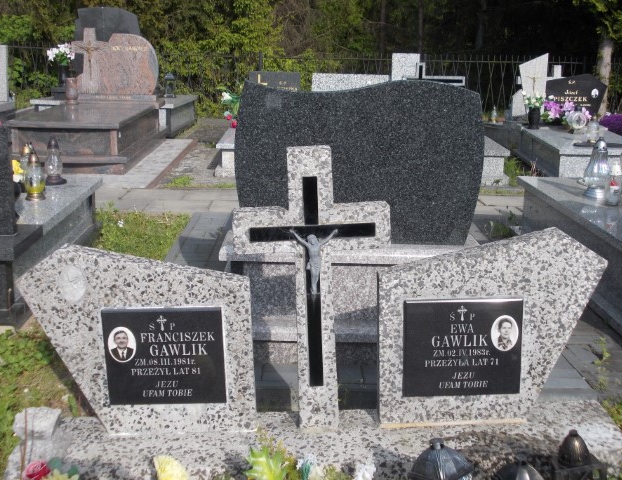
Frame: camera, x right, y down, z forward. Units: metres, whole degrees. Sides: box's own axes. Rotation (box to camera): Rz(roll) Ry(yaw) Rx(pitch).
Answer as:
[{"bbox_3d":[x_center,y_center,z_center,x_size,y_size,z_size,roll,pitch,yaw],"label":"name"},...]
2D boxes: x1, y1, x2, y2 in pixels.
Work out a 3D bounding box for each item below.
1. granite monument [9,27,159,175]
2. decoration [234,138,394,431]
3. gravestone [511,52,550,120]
[{"bbox_3d":[-2.264,-1.531,8.305,1.180,1.310,2.200,1,16,0],"label":"granite monument"},{"bbox_3d":[0.008,0.147,2.325,0.446,0.842,0.080,-2,13,0],"label":"decoration"},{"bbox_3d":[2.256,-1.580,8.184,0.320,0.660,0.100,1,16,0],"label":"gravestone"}]

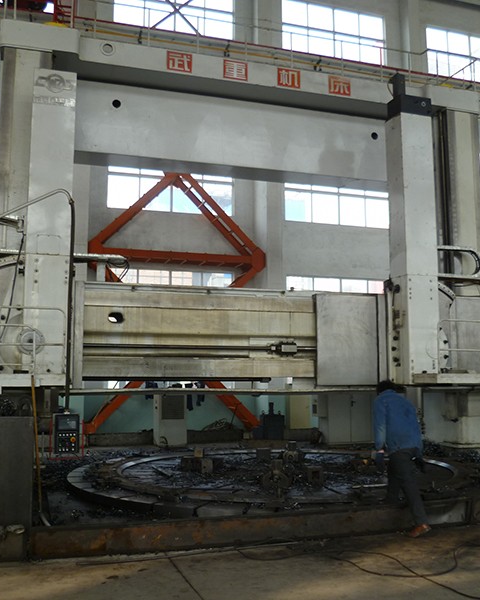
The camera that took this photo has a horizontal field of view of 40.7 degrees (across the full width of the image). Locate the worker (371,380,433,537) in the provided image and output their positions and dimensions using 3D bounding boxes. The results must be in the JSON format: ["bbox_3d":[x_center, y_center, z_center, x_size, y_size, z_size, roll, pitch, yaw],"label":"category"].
[{"bbox_3d":[1.734,1.681,6.950,0.530,1.570,0.660,1,-7,-12],"label":"worker"}]

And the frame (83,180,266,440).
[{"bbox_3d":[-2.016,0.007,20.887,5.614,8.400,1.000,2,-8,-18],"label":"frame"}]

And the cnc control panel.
[{"bbox_3d":[-2.355,1.822,8.800,0.370,0.560,0.180,3,-8,-21],"label":"cnc control panel"}]

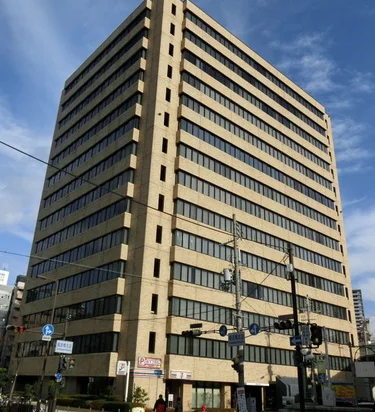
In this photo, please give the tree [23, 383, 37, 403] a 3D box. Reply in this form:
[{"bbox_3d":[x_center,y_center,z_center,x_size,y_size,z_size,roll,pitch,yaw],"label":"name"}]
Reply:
[{"bbox_3d":[-17.984,21.283,47.924,1.400,2.100,1.400,21,-30,-37],"label":"tree"}]

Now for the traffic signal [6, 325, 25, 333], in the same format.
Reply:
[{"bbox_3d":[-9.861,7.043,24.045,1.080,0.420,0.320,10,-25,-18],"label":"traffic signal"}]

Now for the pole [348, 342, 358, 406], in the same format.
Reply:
[{"bbox_3d":[13.110,13.774,32.912,0.220,5.906,0.220,2,-23,0],"label":"pole"}]

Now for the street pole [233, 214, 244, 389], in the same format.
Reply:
[{"bbox_3d":[3.483,7.055,28.328,0.380,13.933,0.380,2,-23,0],"label":"street pole"}]

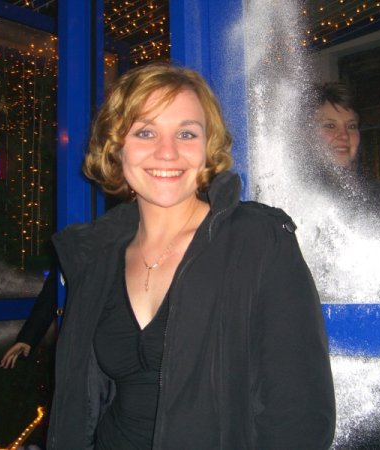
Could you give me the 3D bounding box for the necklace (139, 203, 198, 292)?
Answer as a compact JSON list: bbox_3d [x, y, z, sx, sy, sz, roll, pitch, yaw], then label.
[{"bbox_3d":[-0.041,0.034,1.115,0.120,0.150,0.120,-1,-4,18],"label":"necklace"}]

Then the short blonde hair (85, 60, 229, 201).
[{"bbox_3d":[-0.053,-0.160,1.135,0.240,0.232,0.230,1,2,-7],"label":"short blonde hair"}]

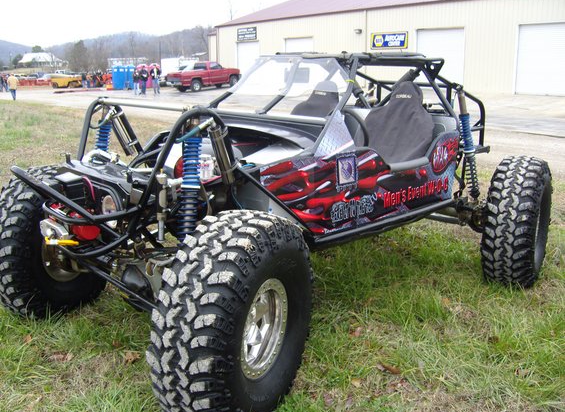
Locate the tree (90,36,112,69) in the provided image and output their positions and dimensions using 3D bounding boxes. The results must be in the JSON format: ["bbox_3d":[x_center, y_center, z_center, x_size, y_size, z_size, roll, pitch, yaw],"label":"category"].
[{"bbox_3d":[-40.758,-33.890,125.000,5.200,8.400,5.000,0,14,0],"label":"tree"}]

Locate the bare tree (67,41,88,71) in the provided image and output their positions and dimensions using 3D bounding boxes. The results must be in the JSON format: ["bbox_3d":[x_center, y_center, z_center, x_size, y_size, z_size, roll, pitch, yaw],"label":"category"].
[{"bbox_3d":[-46.163,-33.440,125.000,5.000,7.600,4.800,0,14,0],"label":"bare tree"}]

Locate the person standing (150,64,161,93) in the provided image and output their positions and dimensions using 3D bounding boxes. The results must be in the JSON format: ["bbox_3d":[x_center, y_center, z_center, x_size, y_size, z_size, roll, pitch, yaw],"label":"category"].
[{"bbox_3d":[-7.532,-7.520,33.000,0.580,1.760,0.400,-3,14,-11],"label":"person standing"}]

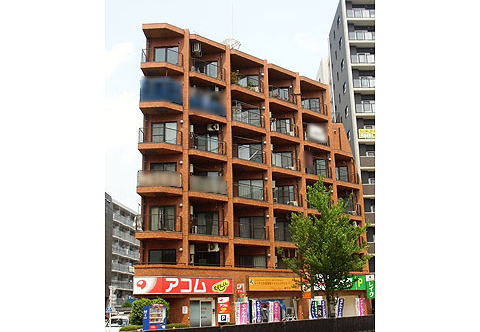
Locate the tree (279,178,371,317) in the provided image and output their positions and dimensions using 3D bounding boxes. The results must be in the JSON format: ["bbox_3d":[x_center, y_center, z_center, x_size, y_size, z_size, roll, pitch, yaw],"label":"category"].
[{"bbox_3d":[5.684,5.729,35.522,6.100,10.300,5.700,-1,-15,0],"label":"tree"}]

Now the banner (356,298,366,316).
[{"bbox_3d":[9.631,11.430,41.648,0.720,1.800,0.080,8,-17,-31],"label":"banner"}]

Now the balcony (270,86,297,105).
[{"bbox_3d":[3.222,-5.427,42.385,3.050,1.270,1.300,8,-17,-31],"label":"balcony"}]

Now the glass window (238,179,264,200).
[{"bbox_3d":[0.840,1.850,38.957,1.800,1.720,0.080,-2,-15,3],"label":"glass window"}]

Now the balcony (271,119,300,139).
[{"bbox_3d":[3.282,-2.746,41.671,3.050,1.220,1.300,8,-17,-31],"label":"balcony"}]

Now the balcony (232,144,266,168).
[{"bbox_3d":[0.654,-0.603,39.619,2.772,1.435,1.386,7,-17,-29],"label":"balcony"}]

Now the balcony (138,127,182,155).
[{"bbox_3d":[-5.203,-1.656,35.082,2.821,1.426,1.337,0,-15,-4],"label":"balcony"}]

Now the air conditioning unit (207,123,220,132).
[{"bbox_3d":[-1.931,-2.782,38.385,0.792,0.554,0.297,-2,-15,3],"label":"air conditioning unit"}]

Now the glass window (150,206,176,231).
[{"bbox_3d":[-4.876,3.306,33.301,1.720,1.670,0.120,0,-15,-3],"label":"glass window"}]

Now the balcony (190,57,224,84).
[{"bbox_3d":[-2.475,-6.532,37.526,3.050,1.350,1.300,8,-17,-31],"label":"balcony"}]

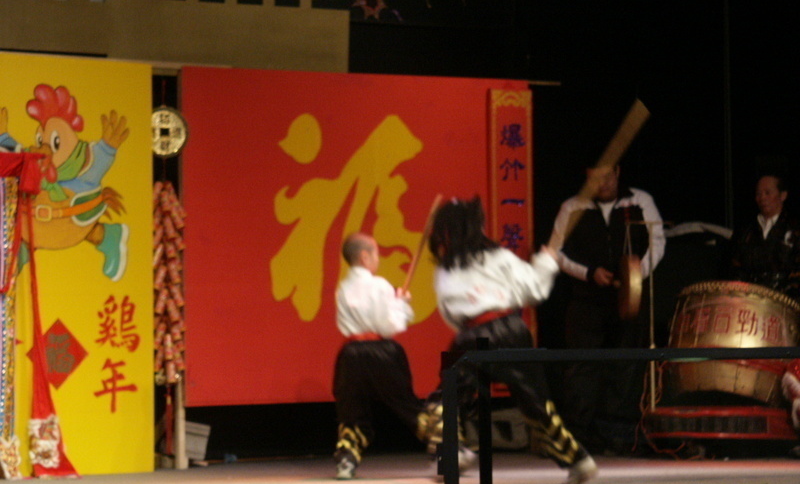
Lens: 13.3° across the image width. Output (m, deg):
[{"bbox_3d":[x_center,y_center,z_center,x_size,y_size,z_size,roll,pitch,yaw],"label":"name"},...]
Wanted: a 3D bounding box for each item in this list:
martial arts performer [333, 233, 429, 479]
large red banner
[{"bbox_3d":[-0.070,0.593,18.000,0.450,1.290,0.550,-1,-1,45],"label":"martial arts performer"},{"bbox_3d":[-0.220,-0.030,19.500,2.480,1.860,0.060,0,-1,-38],"label":"large red banner"}]

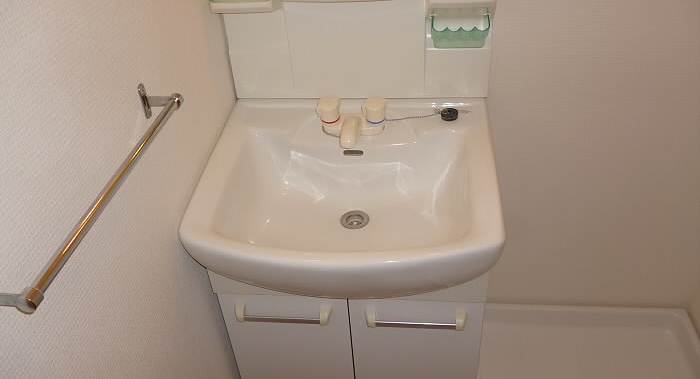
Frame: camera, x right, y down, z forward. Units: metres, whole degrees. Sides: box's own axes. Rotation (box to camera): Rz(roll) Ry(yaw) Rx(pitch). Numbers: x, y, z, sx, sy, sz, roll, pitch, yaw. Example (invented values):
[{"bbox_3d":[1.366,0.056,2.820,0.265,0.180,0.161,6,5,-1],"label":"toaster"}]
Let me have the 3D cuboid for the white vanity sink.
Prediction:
[{"bbox_3d":[0.003,0.000,1.220,0.600,0.190,0.575,1,36,7],"label":"white vanity sink"}]

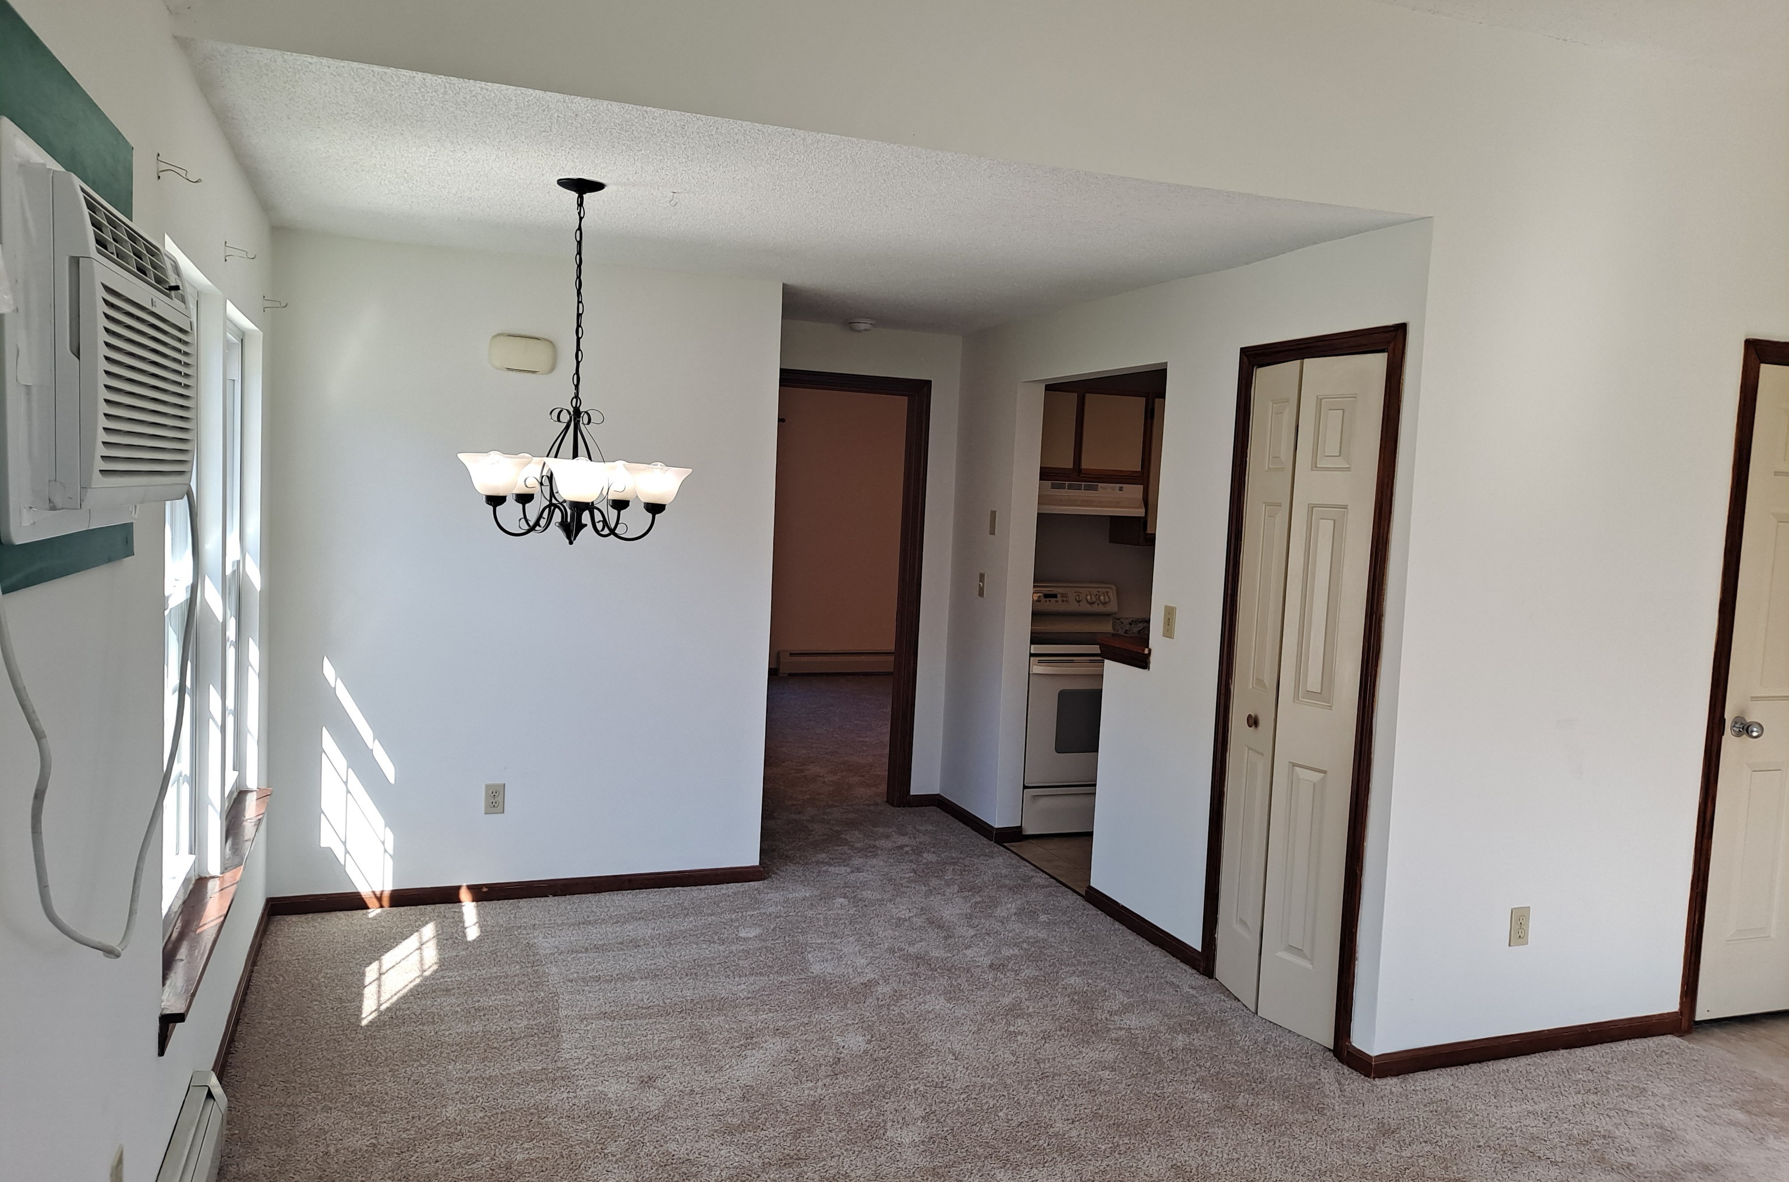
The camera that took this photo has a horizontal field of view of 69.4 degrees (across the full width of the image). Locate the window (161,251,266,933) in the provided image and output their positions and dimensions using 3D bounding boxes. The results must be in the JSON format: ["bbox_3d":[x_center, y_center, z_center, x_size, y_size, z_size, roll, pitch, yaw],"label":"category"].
[{"bbox_3d":[-1.746,-0.015,3.273,0.089,1.453,1.883,1,5,-21],"label":"window"}]

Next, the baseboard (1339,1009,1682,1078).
[{"bbox_3d":[1.886,1.347,3.919,1.181,0.072,0.139,1,5,-21],"label":"baseboard"}]

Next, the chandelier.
[{"bbox_3d":[-0.865,-0.615,3.522,0.636,0.975,0.626,1,5,-21],"label":"chandelier"}]

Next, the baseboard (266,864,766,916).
[{"bbox_3d":[-1.375,1.134,4.922,1.817,0.072,0.020,1,5,-21],"label":"baseboard"}]

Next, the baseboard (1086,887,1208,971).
[{"bbox_3d":[0.917,1.239,4.827,0.020,0.072,0.860,1,5,-21],"label":"baseboard"}]

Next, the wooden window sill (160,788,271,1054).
[{"bbox_3d":[-1.739,0.766,3.320,0.105,0.088,1.883,1,5,-21],"label":"wooden window sill"}]

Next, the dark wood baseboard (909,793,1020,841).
[{"bbox_3d":[0.336,1.101,6.310,0.303,0.072,0.703,1,5,-21],"label":"dark wood baseboard"}]

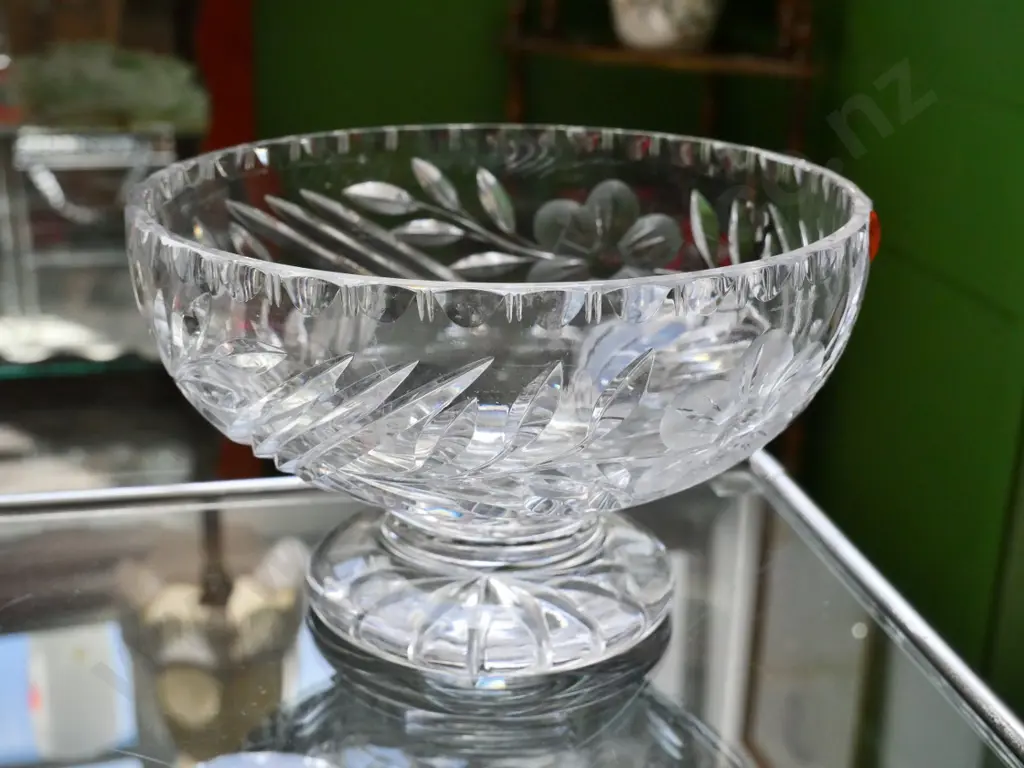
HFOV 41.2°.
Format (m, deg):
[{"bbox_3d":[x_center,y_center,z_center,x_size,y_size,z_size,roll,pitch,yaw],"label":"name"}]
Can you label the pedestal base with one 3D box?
[{"bbox_3d":[-0.007,0.049,0.425,0.115,0.029,0.115,1,21,0],"label":"pedestal base"}]

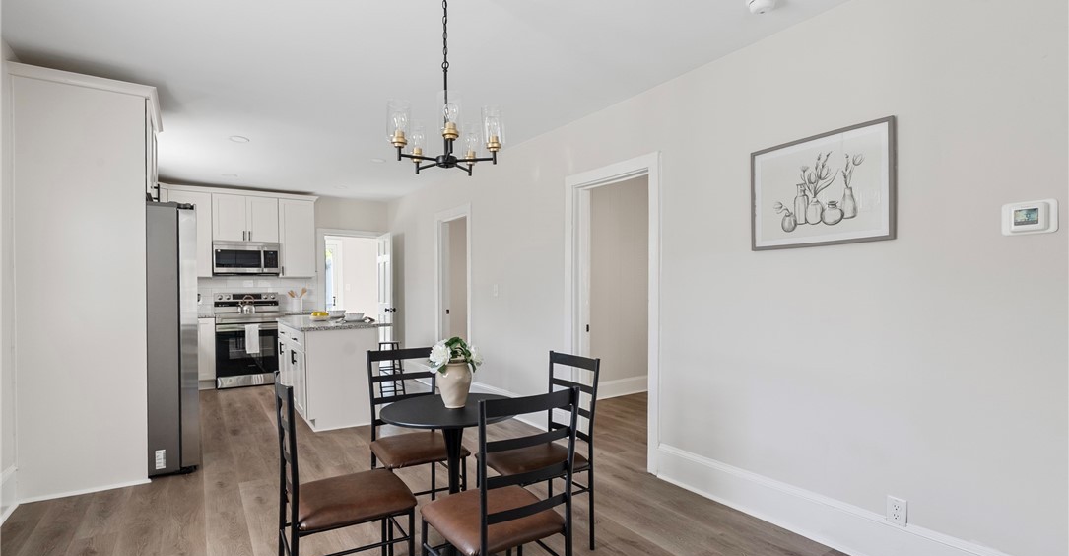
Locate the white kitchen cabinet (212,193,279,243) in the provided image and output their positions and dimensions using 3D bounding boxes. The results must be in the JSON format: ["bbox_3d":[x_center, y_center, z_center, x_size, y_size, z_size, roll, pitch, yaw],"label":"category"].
[{"bbox_3d":[-3.881,-0.768,6.775,0.760,0.603,0.320,0,-1,-34],"label":"white kitchen cabinet"}]

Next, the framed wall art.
[{"bbox_3d":[1.397,-0.432,2.513,0.025,0.545,0.685,0,-1,-35],"label":"framed wall art"}]

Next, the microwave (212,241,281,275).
[{"bbox_3d":[-3.827,-0.249,6.700,0.755,0.415,0.400,0,-1,-35],"label":"microwave"}]

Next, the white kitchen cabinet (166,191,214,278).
[{"bbox_3d":[-4.389,-0.541,6.428,0.468,1.073,0.320,0,-1,-34],"label":"white kitchen cabinet"}]

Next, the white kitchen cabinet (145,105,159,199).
[{"bbox_3d":[-3.011,-0.843,3.497,0.618,0.628,0.954,0,-1,-34],"label":"white kitchen cabinet"}]

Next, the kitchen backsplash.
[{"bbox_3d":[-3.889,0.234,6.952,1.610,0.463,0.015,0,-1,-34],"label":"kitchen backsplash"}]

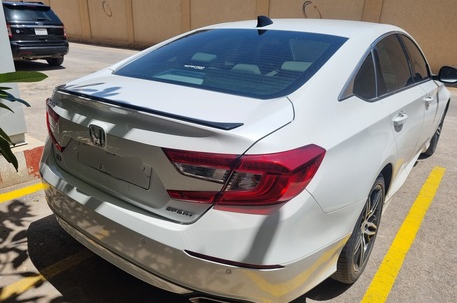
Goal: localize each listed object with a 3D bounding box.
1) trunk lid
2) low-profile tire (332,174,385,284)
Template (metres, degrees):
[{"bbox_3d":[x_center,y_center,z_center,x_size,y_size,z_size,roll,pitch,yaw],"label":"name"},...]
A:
[{"bbox_3d":[-0.394,-0.084,1.692,1.330,0.470,0.560,16,23,34],"label":"trunk lid"},{"bbox_3d":[0.709,0.414,2.022,0.240,0.665,0.670,16,23,34],"label":"low-profile tire"}]

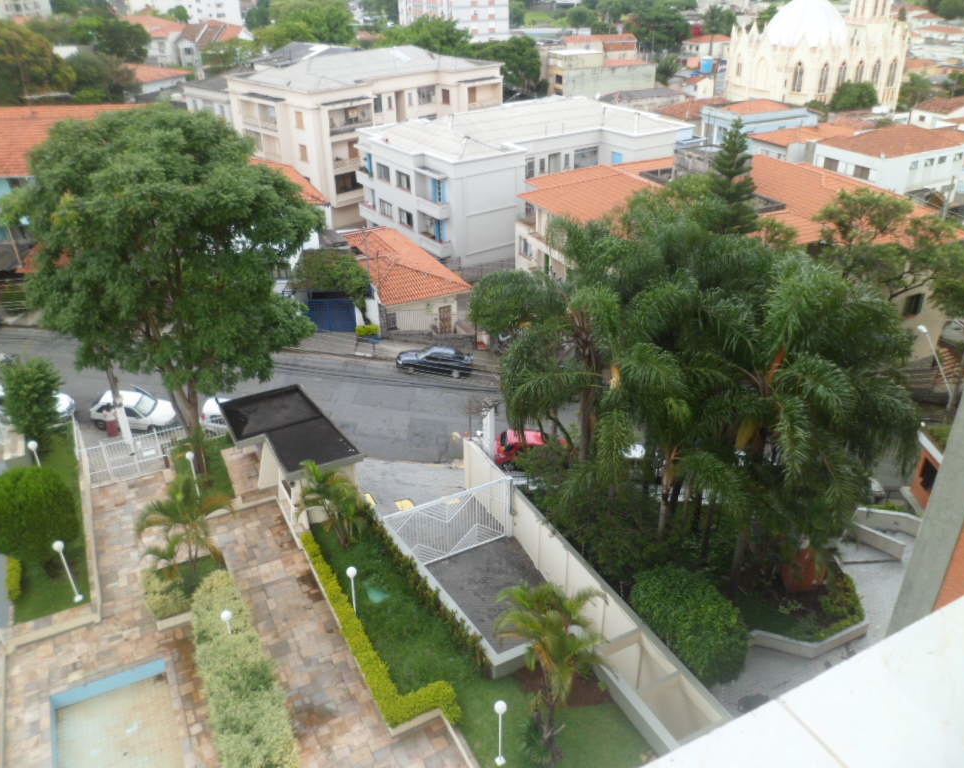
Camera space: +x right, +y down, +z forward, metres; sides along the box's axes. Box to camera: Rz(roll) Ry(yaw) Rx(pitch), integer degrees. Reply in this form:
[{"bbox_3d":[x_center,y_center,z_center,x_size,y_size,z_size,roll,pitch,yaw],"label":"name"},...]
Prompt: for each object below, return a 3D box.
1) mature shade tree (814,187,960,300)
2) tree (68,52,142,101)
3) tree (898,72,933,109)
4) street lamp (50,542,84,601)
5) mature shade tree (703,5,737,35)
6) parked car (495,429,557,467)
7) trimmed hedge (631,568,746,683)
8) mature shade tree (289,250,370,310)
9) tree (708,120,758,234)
[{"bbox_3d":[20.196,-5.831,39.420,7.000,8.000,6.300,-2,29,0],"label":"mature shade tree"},{"bbox_3d":[-45.185,-35.510,94.418,9.000,10.014,9.000,-13,31,-21],"label":"tree"},{"bbox_3d":[81.796,-55.491,146.786,6.500,7.395,6.500,13,32,24],"label":"tree"},{"bbox_3d":[-13.479,6.078,24.959,0.330,2.467,0.330,-2,29,0],"label":"street lamp"},{"bbox_3d":[58.689,-89.361,190.240,8.400,8.300,7.800,-2,29,0],"label":"mature shade tree"},{"bbox_3d":[2.558,3.316,38.144,3.750,1.420,1.620,3,28,-6],"label":"parked car"},{"bbox_3d":[6.641,7.483,23.456,2.700,2.000,3.600,-15,32,-24],"label":"trimmed hedge"},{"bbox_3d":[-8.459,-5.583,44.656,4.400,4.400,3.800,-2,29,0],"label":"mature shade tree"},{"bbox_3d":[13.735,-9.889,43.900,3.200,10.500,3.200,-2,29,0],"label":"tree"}]

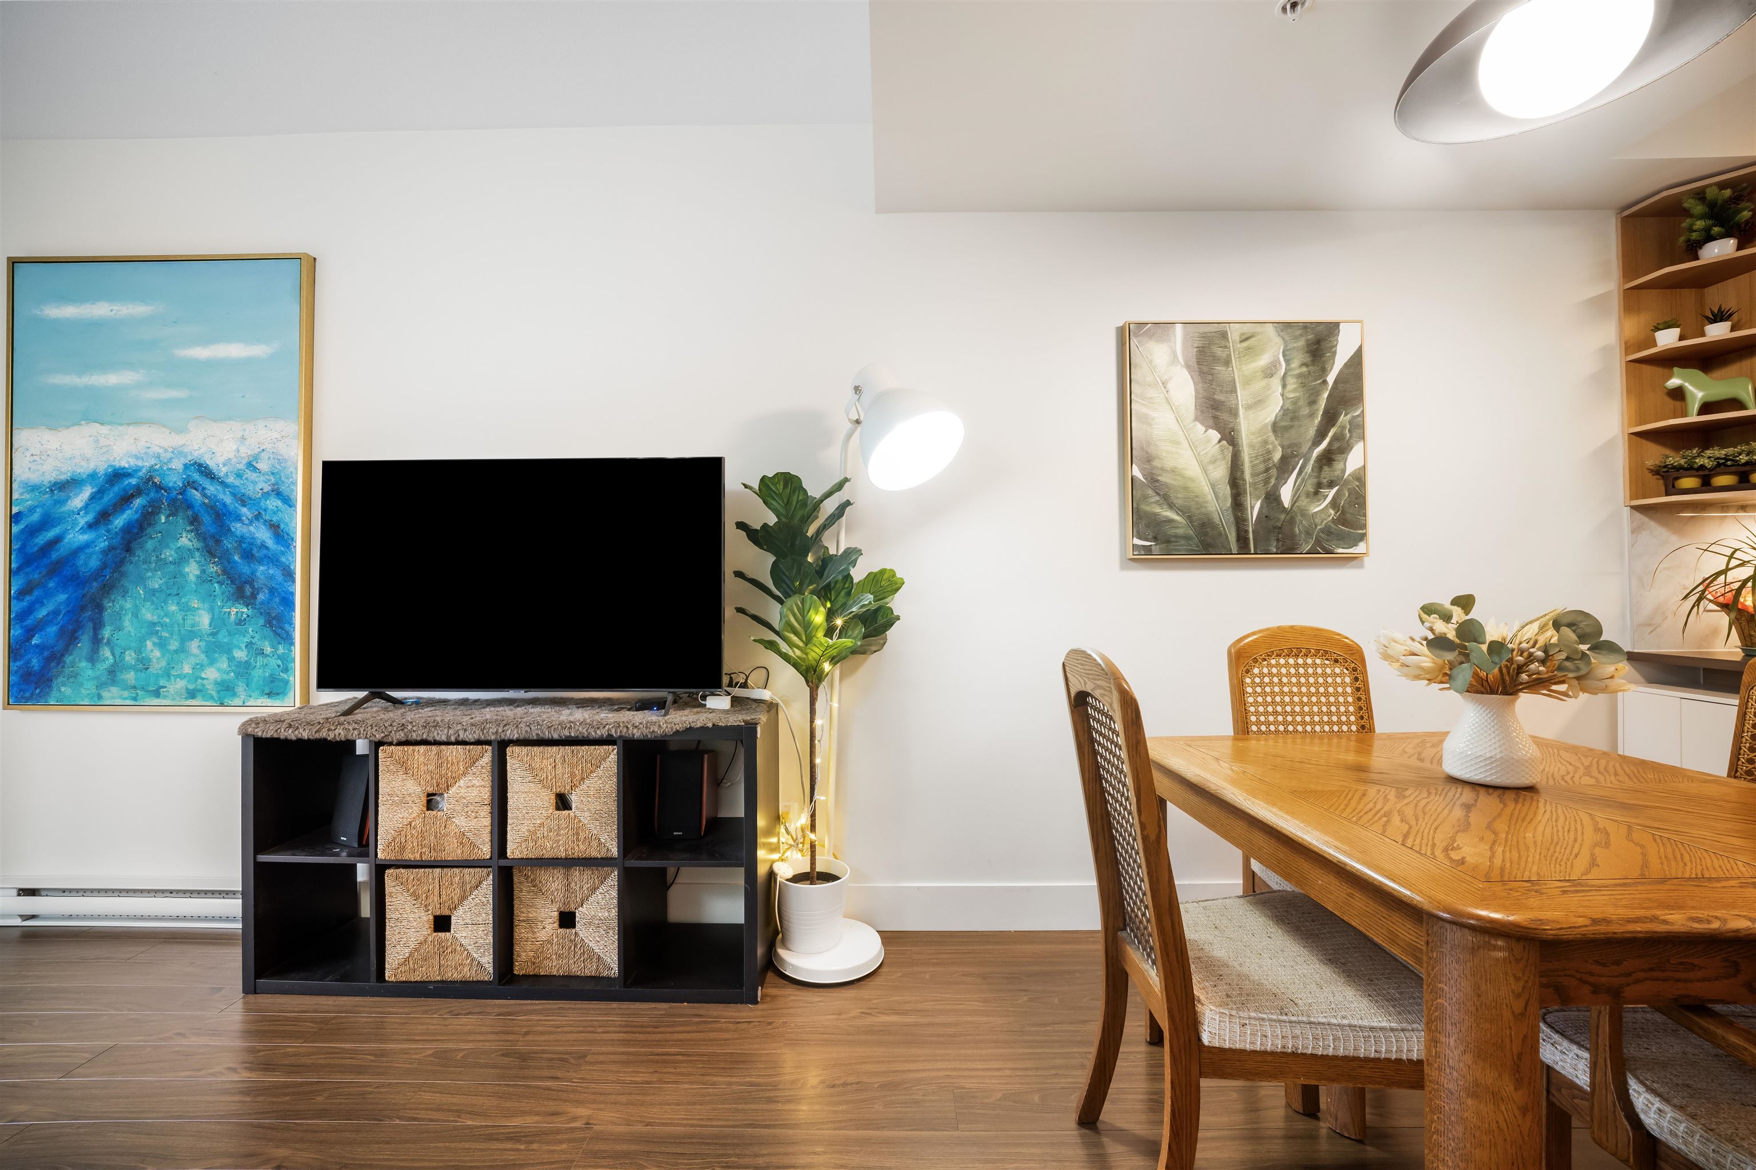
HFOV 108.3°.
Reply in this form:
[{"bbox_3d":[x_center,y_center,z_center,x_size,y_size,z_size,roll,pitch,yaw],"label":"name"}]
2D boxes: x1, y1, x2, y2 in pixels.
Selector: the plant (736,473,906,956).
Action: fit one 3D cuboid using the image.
[{"bbox_3d":[-0.186,0.390,1.950,0.510,1.470,0.430,0,0,0],"label":"plant"}]

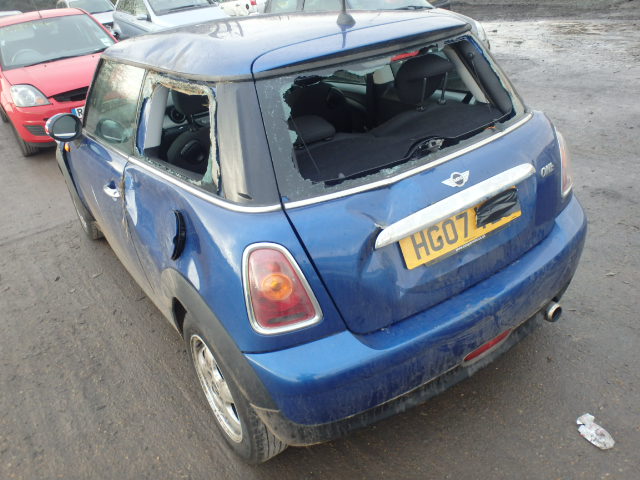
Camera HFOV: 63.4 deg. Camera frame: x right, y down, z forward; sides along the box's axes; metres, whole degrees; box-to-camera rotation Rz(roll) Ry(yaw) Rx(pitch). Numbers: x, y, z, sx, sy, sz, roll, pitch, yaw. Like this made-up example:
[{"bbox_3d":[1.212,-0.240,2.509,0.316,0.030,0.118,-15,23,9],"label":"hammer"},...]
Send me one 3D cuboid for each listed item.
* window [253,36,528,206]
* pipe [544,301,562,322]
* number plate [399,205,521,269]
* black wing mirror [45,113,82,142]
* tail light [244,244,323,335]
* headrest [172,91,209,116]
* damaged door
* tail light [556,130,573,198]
[{"bbox_3d":[0.283,-0.443,1.696,1.060,0.390,0.085,-23,-9,-26],"label":"window"},{"bbox_3d":[0.928,0.283,2.099,0.075,0.075,0.080,-23,31,-26],"label":"pipe"},{"bbox_3d":[0.465,-0.050,1.661,0.520,0.111,0.015,-23,13,-26],"label":"number plate"},{"bbox_3d":[-1.409,-0.615,2.813,0.205,0.150,0.120,-29,34,-34],"label":"black wing mirror"},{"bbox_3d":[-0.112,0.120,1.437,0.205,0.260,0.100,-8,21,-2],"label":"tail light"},{"bbox_3d":[-0.532,-0.638,2.297,0.260,0.170,0.110,-23,31,-26],"label":"headrest"},{"bbox_3d":[-1.064,-0.377,2.681,0.200,1.020,1.180,-15,27,-30],"label":"damaged door"},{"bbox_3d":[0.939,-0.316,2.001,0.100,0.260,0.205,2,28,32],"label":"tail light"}]

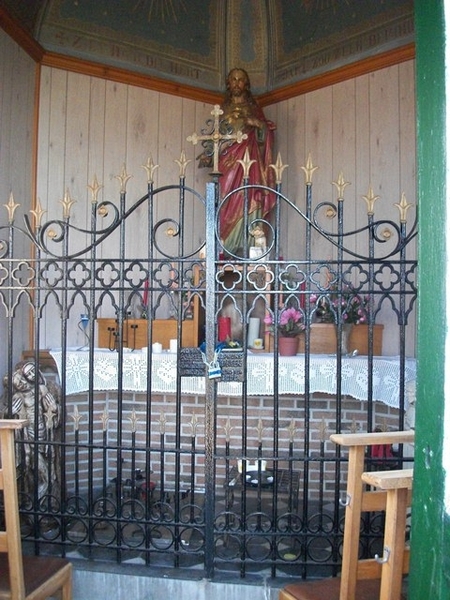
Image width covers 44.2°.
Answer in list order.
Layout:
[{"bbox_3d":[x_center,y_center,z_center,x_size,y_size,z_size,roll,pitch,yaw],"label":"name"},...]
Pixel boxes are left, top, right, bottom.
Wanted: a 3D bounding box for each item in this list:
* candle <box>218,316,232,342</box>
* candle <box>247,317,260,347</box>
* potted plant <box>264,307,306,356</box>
[{"bbox_3d":[-0.001,0.211,3.720,0.084,0.195,0.084,1,0,6],"label":"candle"},{"bbox_3d":[0.195,0.223,3.720,0.073,0.205,0.073,1,0,6],"label":"candle"},{"bbox_3d":[0.393,0.204,3.600,0.260,0.320,0.250,1,0,6],"label":"potted plant"}]

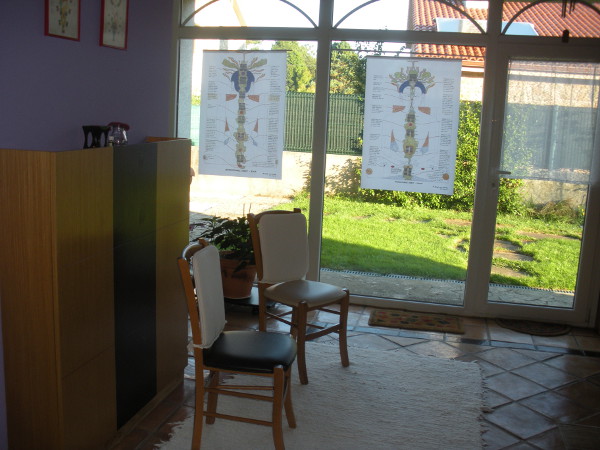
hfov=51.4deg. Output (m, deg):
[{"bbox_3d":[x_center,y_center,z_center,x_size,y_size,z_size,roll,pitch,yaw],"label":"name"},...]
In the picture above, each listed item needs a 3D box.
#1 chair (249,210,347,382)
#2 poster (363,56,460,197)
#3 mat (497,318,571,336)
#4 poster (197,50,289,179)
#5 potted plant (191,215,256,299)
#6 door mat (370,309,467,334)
[{"bbox_3d":[0.002,0.394,3.630,0.480,0.890,0.430,11,13,39],"label":"chair"},{"bbox_3d":[0.820,-0.738,4.633,0.700,1.000,0.015,5,10,13],"label":"poster"},{"bbox_3d":[1.714,0.753,4.537,0.570,0.014,0.300,5,10,13],"label":"mat"},{"bbox_3d":[-0.465,-0.871,4.922,0.700,1.000,0.015,5,10,13],"label":"poster"},{"bbox_3d":[-0.541,0.228,4.749,0.580,0.620,0.530,5,10,13],"label":"potted plant"},{"bbox_3d":[0.868,0.707,4.588,0.680,0.018,0.370,5,10,13],"label":"door mat"}]

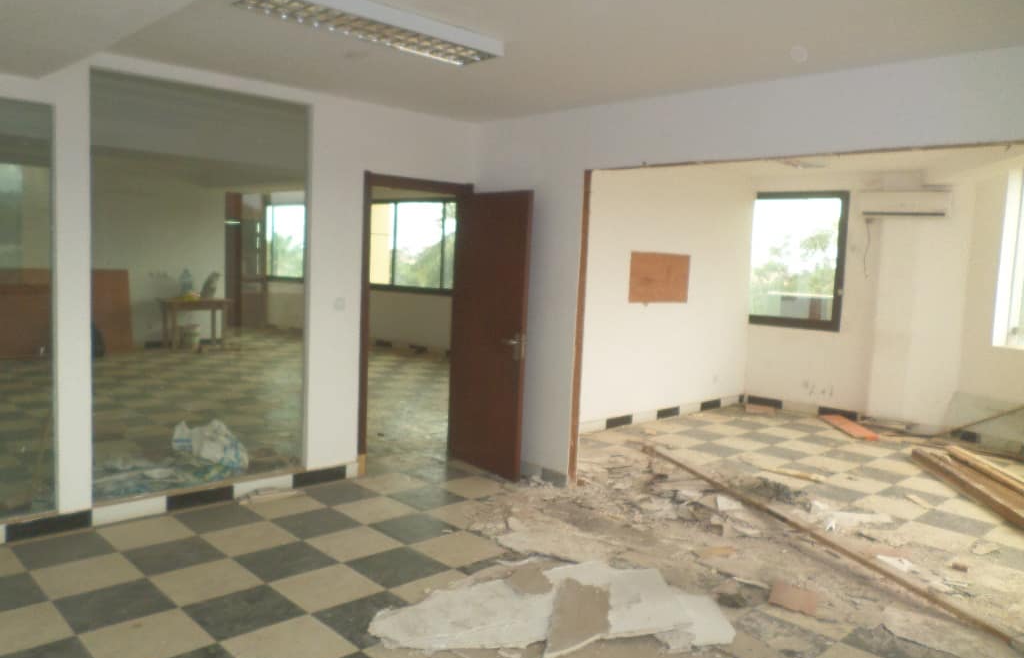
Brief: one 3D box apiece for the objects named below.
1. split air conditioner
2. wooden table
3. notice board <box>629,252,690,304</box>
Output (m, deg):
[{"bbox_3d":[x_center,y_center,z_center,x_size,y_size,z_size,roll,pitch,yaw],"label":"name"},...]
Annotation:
[{"bbox_3d":[3.943,-1.245,7.423,0.215,0.270,0.790,-2,7,-43],"label":"split air conditioner"},{"bbox_3d":[-4.959,-0.075,11.542,0.920,0.755,0.560,-2,7,-43],"label":"wooden table"},{"bbox_3d":[1.524,-0.509,7.532,0.990,0.490,0.030,-3,8,-44],"label":"notice board"}]

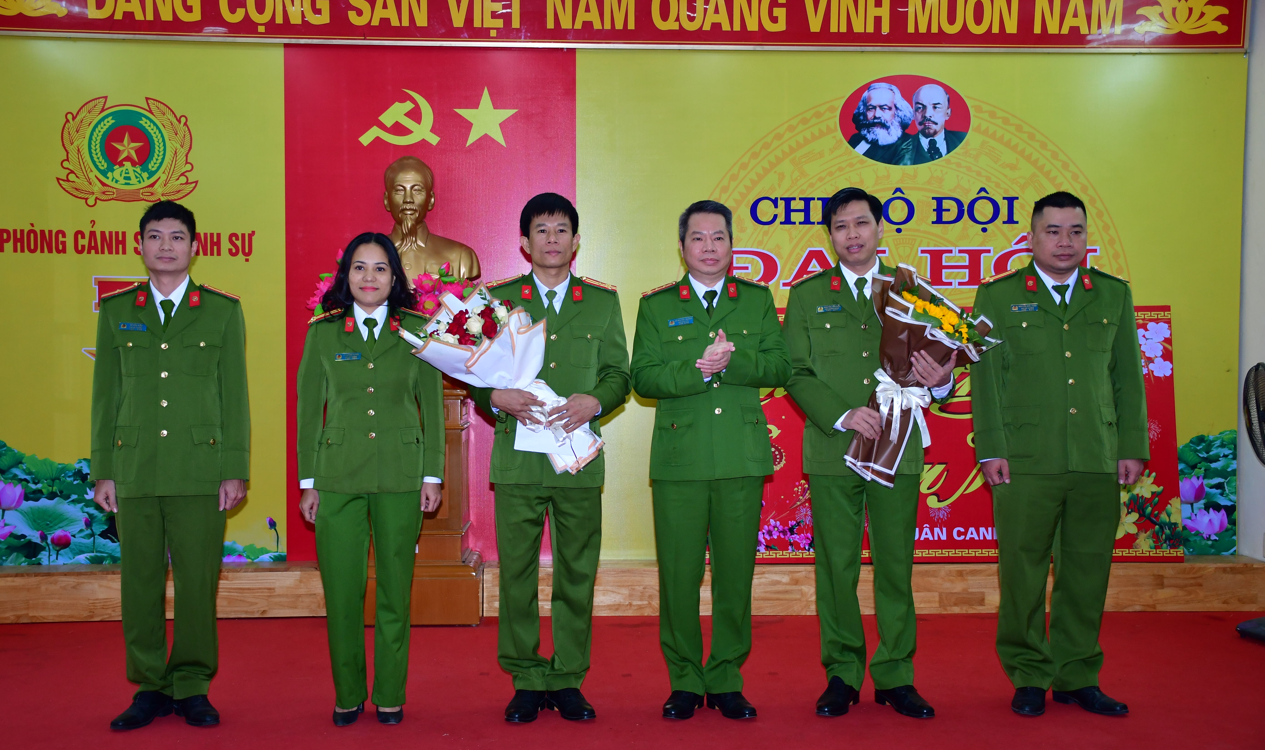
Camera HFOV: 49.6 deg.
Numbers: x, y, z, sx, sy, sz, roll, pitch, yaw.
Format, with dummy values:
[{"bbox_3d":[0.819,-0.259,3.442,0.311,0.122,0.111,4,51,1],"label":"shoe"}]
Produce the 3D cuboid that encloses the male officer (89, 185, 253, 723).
[{"bbox_3d":[-1.486,0.281,4.403,0.505,1.680,0.320,0,2,-10],"label":"male officer"}]

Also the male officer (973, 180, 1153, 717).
[{"bbox_3d":[1.421,0.259,4.572,0.590,1.737,0.340,0,2,-5],"label":"male officer"}]

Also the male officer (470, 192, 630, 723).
[{"bbox_3d":[-0.267,0.267,4.427,0.517,1.717,0.420,0,2,-6],"label":"male officer"}]

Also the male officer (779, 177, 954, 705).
[{"bbox_3d":[0.774,0.255,4.490,0.567,1.745,0.440,0,2,2],"label":"male officer"}]

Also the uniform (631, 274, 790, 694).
[{"bbox_3d":[0.254,0.363,4.452,0.517,1.382,0.420,0,2,-7],"label":"uniform"}]

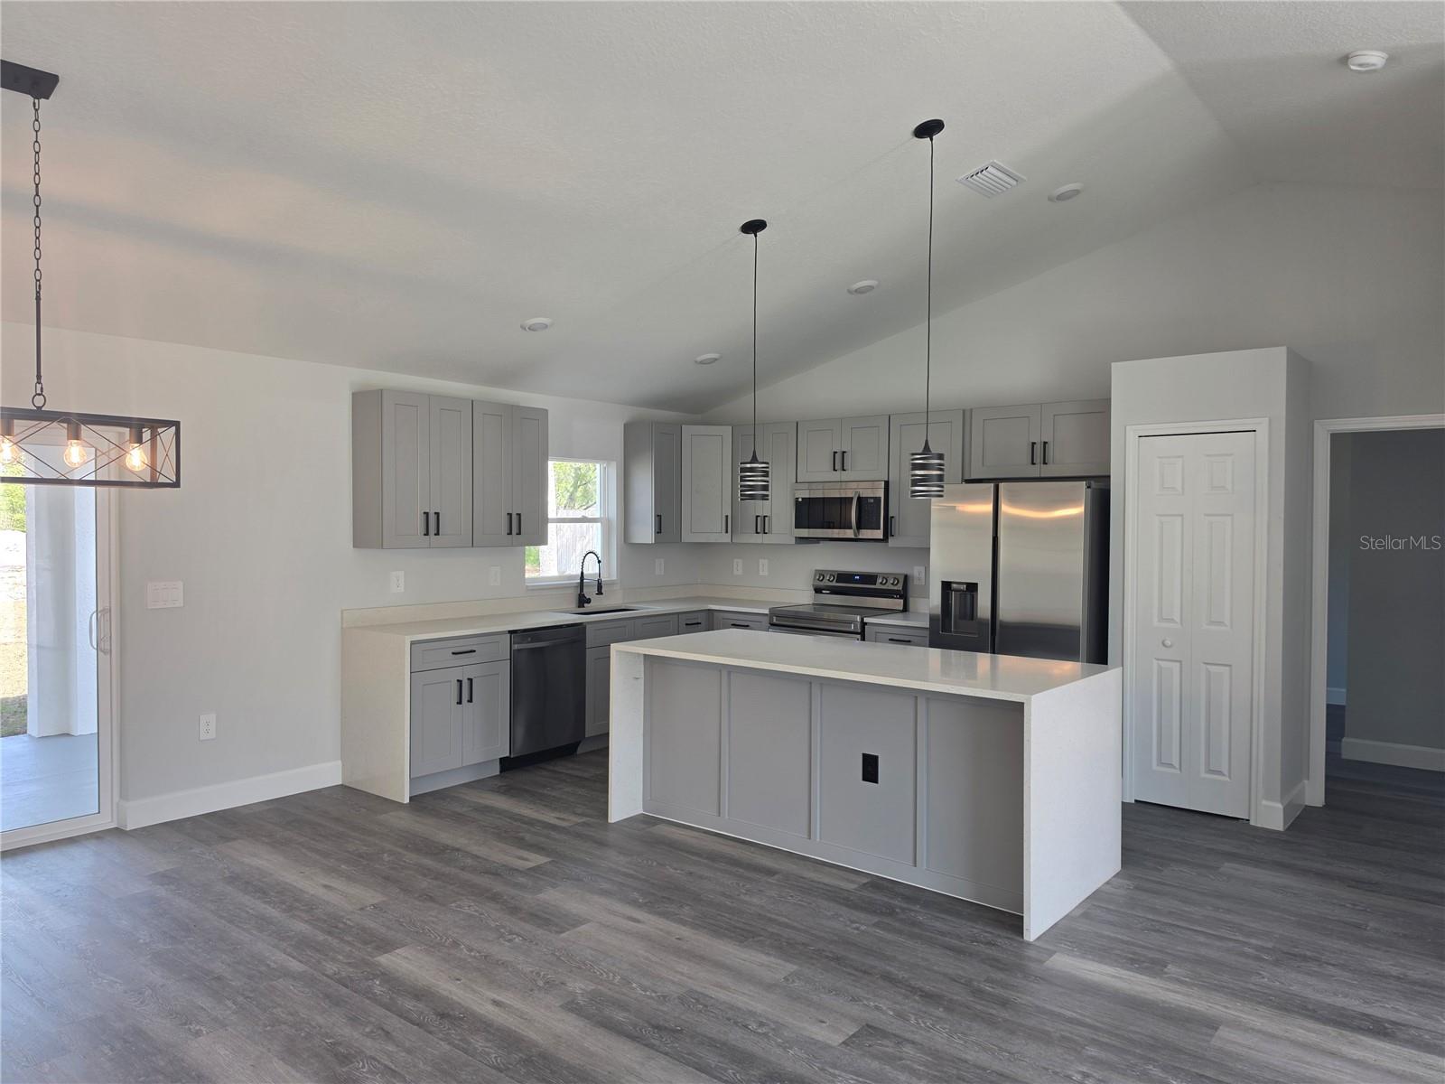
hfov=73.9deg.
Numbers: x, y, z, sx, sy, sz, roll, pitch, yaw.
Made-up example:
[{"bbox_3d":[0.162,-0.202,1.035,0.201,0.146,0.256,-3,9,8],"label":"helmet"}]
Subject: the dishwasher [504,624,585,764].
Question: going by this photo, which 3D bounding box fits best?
[{"bbox_3d":[-1.314,0.980,6.249,0.602,0.868,0.607,1,2,39],"label":"dishwasher"}]

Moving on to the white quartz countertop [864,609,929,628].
[{"bbox_3d":[1.354,0.525,6.417,0.587,0.032,0.640,1,1,40],"label":"white quartz countertop"}]

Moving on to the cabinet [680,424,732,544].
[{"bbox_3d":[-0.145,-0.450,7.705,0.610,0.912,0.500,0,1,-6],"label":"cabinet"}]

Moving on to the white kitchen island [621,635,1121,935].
[{"bbox_3d":[0.597,1.000,4.620,2.233,0.914,0.985,1,2,39],"label":"white kitchen island"}]

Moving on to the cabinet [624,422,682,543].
[{"bbox_3d":[-0.541,-0.446,7.423,0.325,0.912,0.310,1,2,39],"label":"cabinet"}]

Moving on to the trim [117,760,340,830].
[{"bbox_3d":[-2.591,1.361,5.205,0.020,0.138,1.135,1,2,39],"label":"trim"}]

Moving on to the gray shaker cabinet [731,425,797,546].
[{"bbox_3d":[0.414,-0.435,7.388,0.610,0.909,0.330,1,1,40],"label":"gray shaker cabinet"}]

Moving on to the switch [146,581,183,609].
[{"bbox_3d":[-2.838,0.271,4.897,0.010,0.126,0.167,1,1,40],"label":"switch"}]

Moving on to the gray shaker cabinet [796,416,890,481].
[{"bbox_3d":[0.948,-0.658,6.973,0.767,0.455,0.325,1,2,39],"label":"gray shaker cabinet"}]

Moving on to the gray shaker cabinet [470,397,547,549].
[{"bbox_3d":[-1.470,-0.425,6.279,0.330,0.909,0.607,1,1,40],"label":"gray shaker cabinet"}]

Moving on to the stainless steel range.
[{"bbox_3d":[0.815,0.818,6.833,0.760,1.188,0.665,1,1,40],"label":"stainless steel range"}]

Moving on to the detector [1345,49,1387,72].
[{"bbox_3d":[2.441,-1.818,3.637,0.135,0.035,0.135,20,13,38],"label":"detector"}]

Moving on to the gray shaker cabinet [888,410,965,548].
[{"bbox_3d":[1.459,-0.418,6.560,0.555,0.912,0.325,1,2,39],"label":"gray shaker cabinet"}]

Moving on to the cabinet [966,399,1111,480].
[{"bbox_3d":[2.054,-0.629,6.022,0.917,0.457,0.330,1,1,40],"label":"cabinet"}]

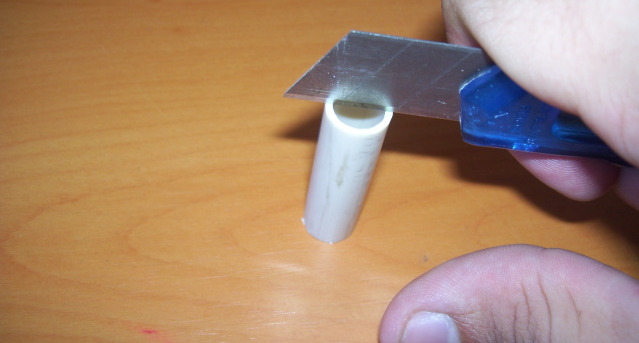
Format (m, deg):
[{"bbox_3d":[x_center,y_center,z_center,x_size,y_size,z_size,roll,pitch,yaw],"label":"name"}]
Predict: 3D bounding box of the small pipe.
[{"bbox_3d":[0.005,0.000,0.138,0.013,0.040,0.013,4,56,-6],"label":"small pipe"}]

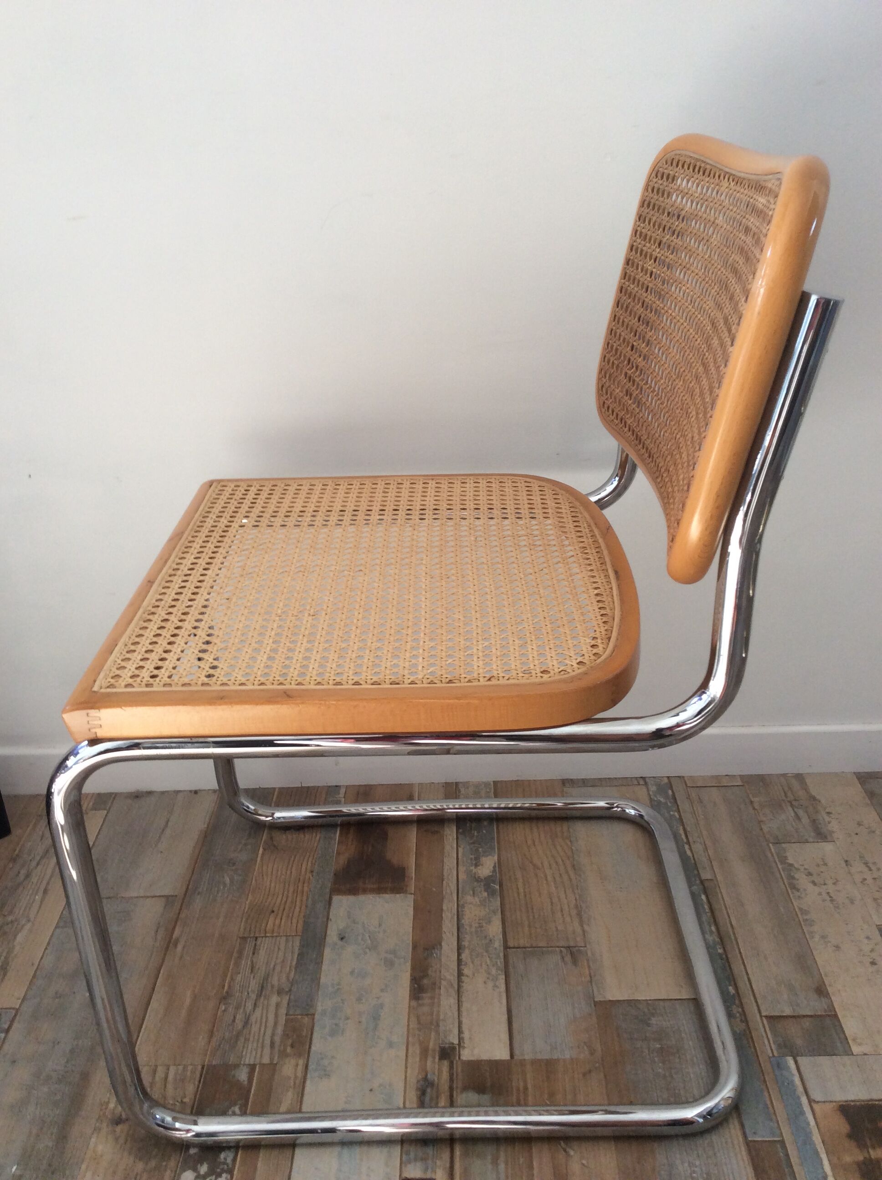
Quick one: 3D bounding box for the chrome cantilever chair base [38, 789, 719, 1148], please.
[{"bbox_3d":[-0.009,0.195,1.084,0.558,0.419,0.483,-2,25,2],"label":"chrome cantilever chair base"}]

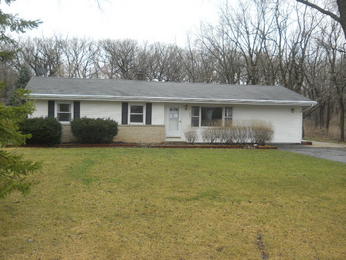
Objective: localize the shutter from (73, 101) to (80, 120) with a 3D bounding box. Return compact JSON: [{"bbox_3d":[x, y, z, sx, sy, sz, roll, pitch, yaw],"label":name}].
[{"bbox_3d":[-5.852,-1.063,22.551,0.348,1.382,0.040,0,2,-13],"label":"shutter"}]

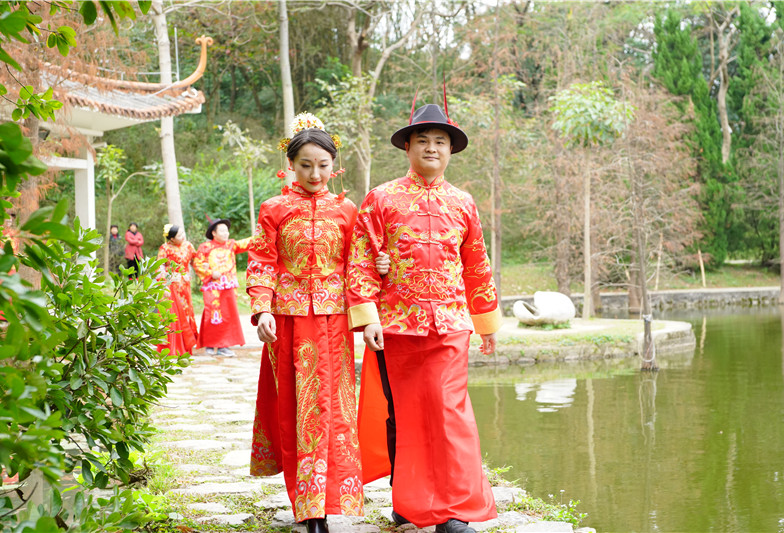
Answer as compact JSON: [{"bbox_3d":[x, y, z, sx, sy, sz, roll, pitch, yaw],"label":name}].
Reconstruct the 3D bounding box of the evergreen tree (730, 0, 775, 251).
[{"bbox_3d":[16.182,-6.572,60.000,2.500,12.200,2.500,0,0,16],"label":"evergreen tree"}]

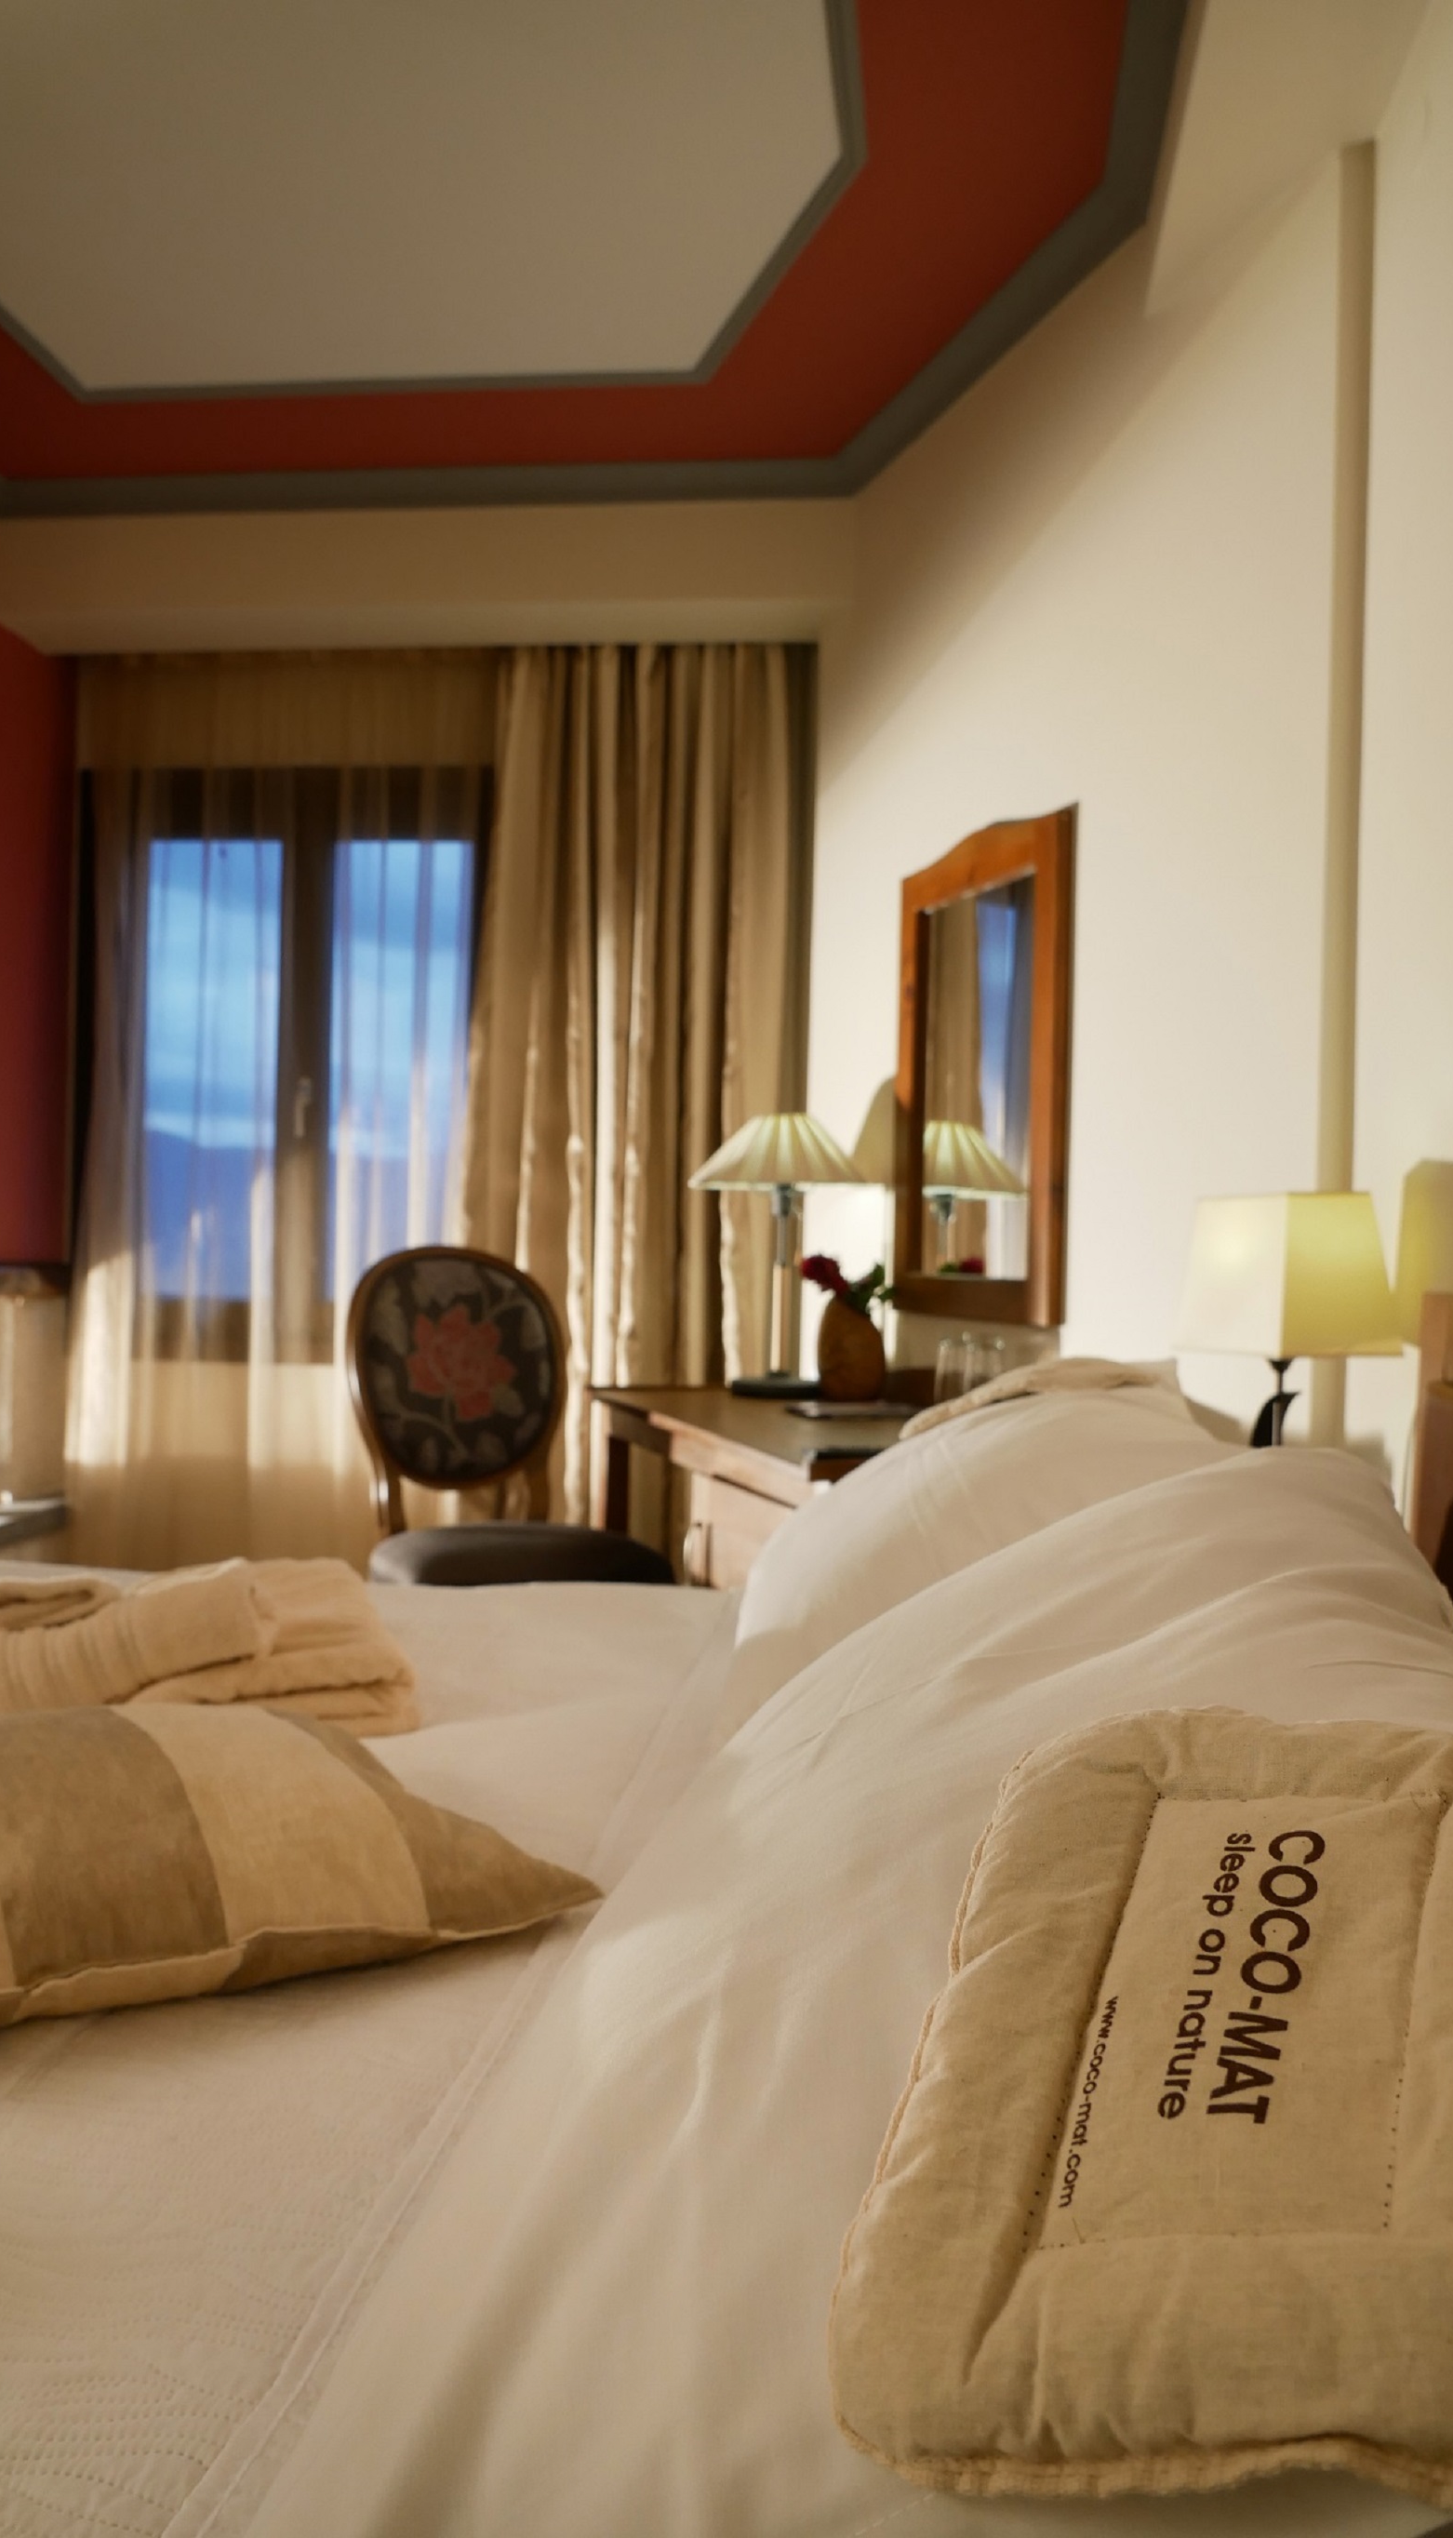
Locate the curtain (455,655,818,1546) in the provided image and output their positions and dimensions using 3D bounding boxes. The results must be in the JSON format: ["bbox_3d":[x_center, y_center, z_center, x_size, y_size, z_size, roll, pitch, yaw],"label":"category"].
[{"bbox_3d":[-0.202,-0.213,3.927,0.750,2.330,0.150,1,1,7],"label":"curtain"}]

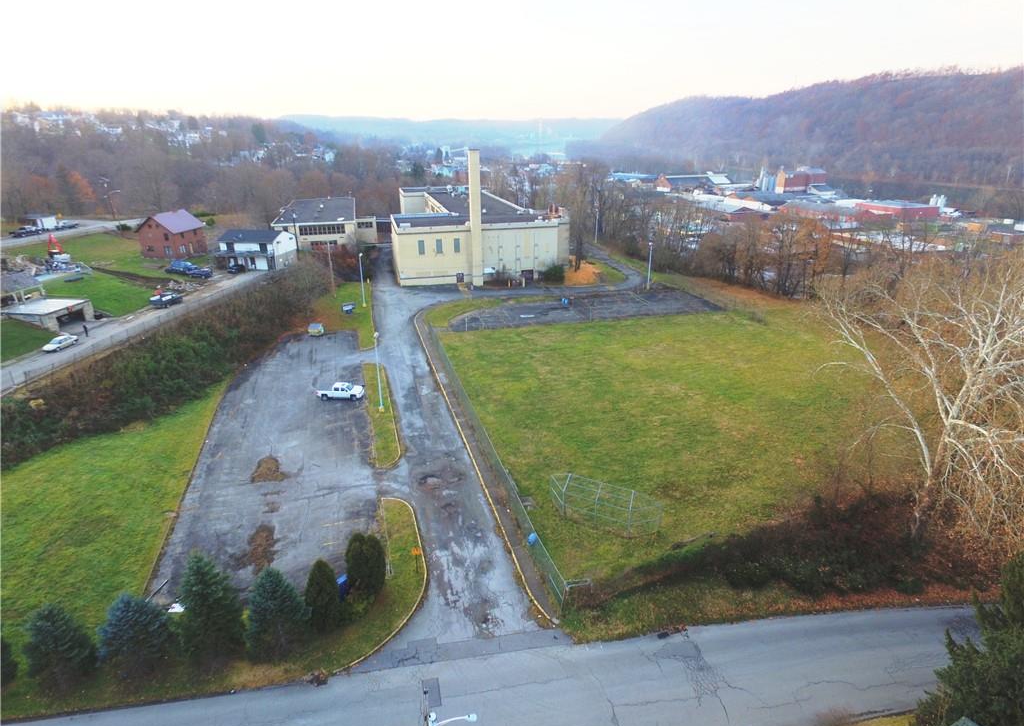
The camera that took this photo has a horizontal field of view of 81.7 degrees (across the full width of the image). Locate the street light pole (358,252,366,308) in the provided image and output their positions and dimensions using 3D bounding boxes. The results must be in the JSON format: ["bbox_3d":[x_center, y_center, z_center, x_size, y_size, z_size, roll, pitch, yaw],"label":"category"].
[{"bbox_3d":[-27.043,-14.927,106.906,0.550,10.125,0.550,0,22,0],"label":"street light pole"}]

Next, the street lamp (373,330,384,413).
[{"bbox_3d":[-15.303,1.192,67.888,0.550,10.056,0.550,0,22,0],"label":"street lamp"}]

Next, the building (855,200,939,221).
[{"bbox_3d":[240.241,-96.505,371.121,31.268,7.600,32.238,-8,24,-18],"label":"building"}]

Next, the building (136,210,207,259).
[{"bbox_3d":[-71.161,-26.939,123.426,8.800,8.396,9.306,4,23,10],"label":"building"}]

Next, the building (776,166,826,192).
[{"bbox_3d":[239.177,-153.049,493.351,48.815,19.500,14.000,-12,25,-28],"label":"building"}]

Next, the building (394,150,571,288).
[{"bbox_3d":[-14.182,-43.183,154.105,37.600,26.500,77.000,-6,23,-14],"label":"building"}]

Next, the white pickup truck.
[{"bbox_3d":[-21.380,3.475,73.576,5.850,1.900,2.030,-1,22,-3],"label":"white pickup truck"}]

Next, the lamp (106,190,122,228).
[{"bbox_3d":[-89.476,-34.734,133.000,2.200,8.200,0.500,0,22,0],"label":"lamp"}]

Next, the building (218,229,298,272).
[{"bbox_3d":[-49.007,-22.135,113.731,11.488,6.651,9.271,3,23,8],"label":"building"}]

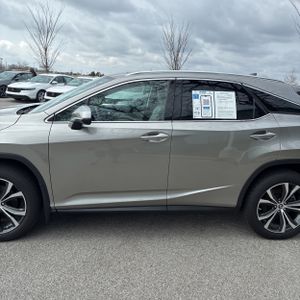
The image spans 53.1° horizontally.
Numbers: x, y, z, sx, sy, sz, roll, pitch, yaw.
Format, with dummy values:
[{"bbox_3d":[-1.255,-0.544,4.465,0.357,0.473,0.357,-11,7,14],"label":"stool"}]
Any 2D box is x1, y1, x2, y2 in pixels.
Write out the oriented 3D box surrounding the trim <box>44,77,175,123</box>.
[{"bbox_3d":[-0.355,-0.485,2.861,1.230,0.430,0.140,-1,1,-6],"label":"trim"}]

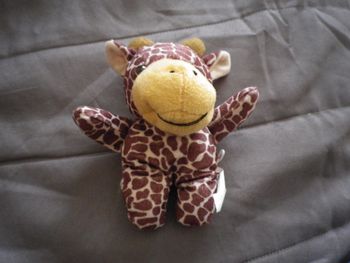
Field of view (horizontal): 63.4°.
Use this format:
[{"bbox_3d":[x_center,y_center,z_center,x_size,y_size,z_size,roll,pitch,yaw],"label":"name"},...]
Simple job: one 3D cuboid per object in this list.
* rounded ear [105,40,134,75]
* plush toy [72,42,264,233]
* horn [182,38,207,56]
[{"bbox_3d":[-0.051,-0.070,0.264,0.024,0.017,0.030,-16,80,6],"label":"rounded ear"},{"bbox_3d":[-0.008,-0.002,0.256,0.172,0.082,0.170,-2,81,-2],"label":"plush toy"},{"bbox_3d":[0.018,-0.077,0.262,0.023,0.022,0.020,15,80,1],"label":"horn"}]

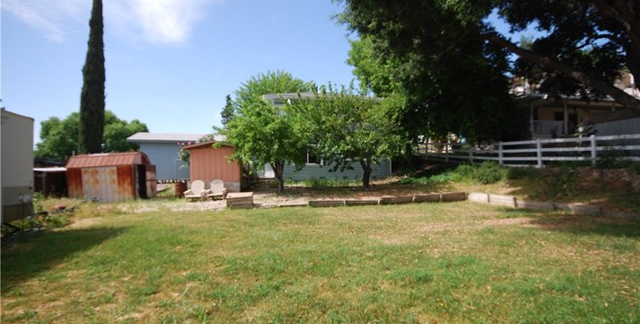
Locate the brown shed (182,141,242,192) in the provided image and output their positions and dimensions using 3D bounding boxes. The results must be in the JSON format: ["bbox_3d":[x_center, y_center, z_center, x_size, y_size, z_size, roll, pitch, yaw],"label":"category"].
[{"bbox_3d":[-5.450,0.420,18.500,2.900,2.750,2.600,0,-1,0],"label":"brown shed"}]

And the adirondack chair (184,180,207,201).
[{"bbox_3d":[-5.650,1.300,15.400,0.800,0.930,0.900,0,-1,-2],"label":"adirondack chair"}]

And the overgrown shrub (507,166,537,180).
[{"bbox_3d":[9.050,0.550,15.300,1.400,0.700,1.200,-1,-1,30],"label":"overgrown shrub"}]

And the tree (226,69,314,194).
[{"bbox_3d":[-2.650,-1.400,17.400,4.500,6.000,4.300,0,-1,0],"label":"tree"}]

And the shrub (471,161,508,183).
[{"bbox_3d":[8.050,0.500,16.100,1.600,1.150,1.400,-1,-1,30],"label":"shrub"}]

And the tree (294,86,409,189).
[{"bbox_3d":[1.660,-1.300,18.100,5.700,5.400,5.200,0,-1,0],"label":"tree"}]

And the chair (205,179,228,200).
[{"bbox_3d":[-4.720,1.260,15.450,0.800,0.930,0.900,0,-1,-10],"label":"chair"}]

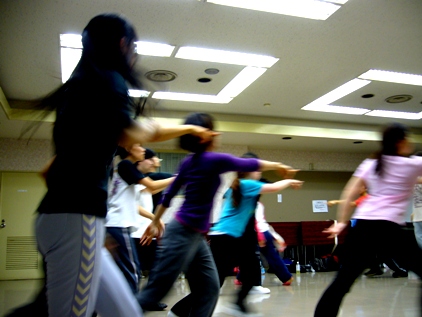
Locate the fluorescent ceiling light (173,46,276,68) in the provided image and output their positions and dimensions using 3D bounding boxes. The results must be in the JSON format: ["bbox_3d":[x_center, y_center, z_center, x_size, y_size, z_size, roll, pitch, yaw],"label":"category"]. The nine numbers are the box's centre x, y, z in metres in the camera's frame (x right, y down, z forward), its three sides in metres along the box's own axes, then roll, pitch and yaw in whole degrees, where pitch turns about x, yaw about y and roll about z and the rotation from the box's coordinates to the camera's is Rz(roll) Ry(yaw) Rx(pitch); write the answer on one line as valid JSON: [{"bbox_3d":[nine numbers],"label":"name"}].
[{"bbox_3d":[0.200,-1.244,5.206,1.250,0.070,0.290,2,-11,-18],"label":"fluorescent ceiling light"}]

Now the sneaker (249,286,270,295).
[{"bbox_3d":[0.563,1.546,5.011,0.262,0.095,0.100,-2,-10,4],"label":"sneaker"}]

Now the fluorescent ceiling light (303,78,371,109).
[{"bbox_3d":[1.967,-1.014,6.698,0.290,0.070,1.380,2,-11,-18],"label":"fluorescent ceiling light"}]

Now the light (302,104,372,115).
[{"bbox_3d":[2.216,-0.875,7.490,1.250,0.070,0.290,2,-11,-18],"label":"light"}]

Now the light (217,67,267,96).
[{"bbox_3d":[0.420,-1.088,6.087,0.290,0.070,1.220,2,-11,-18],"label":"light"}]

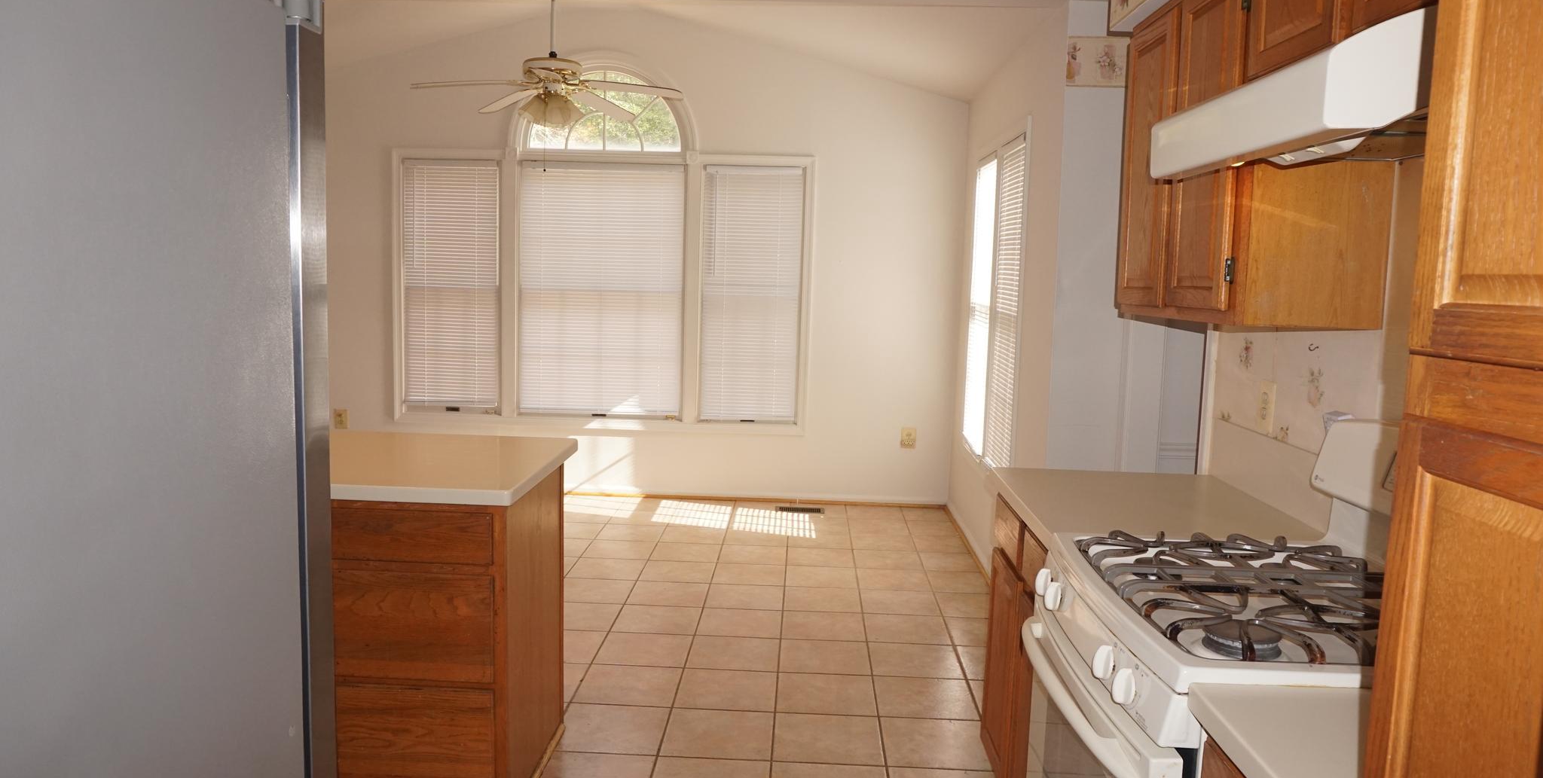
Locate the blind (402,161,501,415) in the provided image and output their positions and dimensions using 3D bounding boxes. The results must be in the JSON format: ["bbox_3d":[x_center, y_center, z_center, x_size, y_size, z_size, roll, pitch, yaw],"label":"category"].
[{"bbox_3d":[-2.003,-0.648,6.429,0.602,1.540,0.050,2,7,2],"label":"blind"}]

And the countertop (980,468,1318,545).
[{"bbox_3d":[0.918,0.303,2.558,0.617,0.042,0.762,2,7,2],"label":"countertop"}]

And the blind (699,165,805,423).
[{"bbox_3d":[-0.131,-0.575,6.369,0.632,1.578,0.050,2,7,2],"label":"blind"}]

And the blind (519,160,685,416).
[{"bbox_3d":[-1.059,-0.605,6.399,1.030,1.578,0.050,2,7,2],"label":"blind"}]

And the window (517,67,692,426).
[{"bbox_3d":[-1.051,-0.893,6.373,1.064,2.176,0.100,2,7,2],"label":"window"}]

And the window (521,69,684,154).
[{"bbox_3d":[-1.028,-1.692,6.281,1.010,0.527,0.100,2,7,2],"label":"window"}]

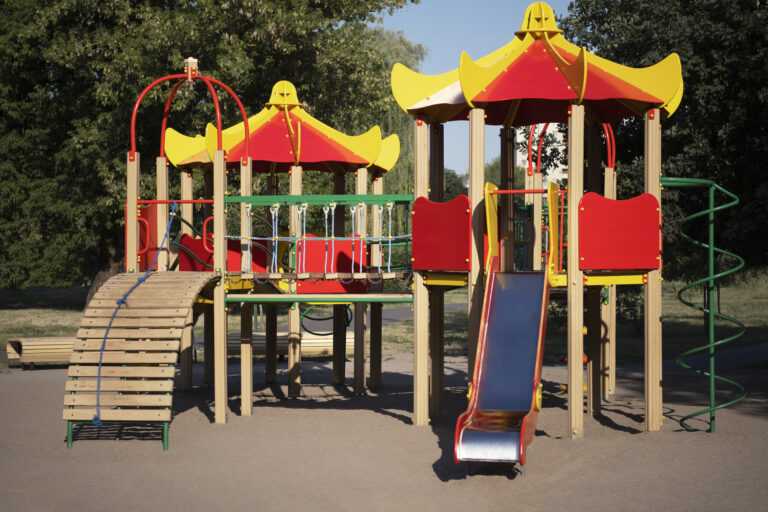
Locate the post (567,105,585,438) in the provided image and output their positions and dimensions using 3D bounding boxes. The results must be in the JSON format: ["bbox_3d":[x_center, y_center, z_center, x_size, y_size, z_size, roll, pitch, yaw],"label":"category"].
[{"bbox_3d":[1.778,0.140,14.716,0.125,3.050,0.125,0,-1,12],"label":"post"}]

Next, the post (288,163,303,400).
[{"bbox_3d":[-0.981,0.299,17.680,0.108,2.569,0.108,0,0,-11],"label":"post"}]

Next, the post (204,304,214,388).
[{"bbox_3d":[-2.124,0.305,19.432,0.108,2.569,0.108,0,0,34],"label":"post"}]

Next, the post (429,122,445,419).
[{"bbox_3d":[0.513,0.142,15.508,0.108,2.868,0.108,0,0,34],"label":"post"}]

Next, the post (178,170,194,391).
[{"bbox_3d":[-2.302,0.302,18.584,0.108,2.569,0.108,0,0,-11],"label":"post"}]

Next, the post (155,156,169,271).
[{"bbox_3d":[-2.213,0.296,15.972,0.108,2.563,0.108,0,0,11],"label":"post"}]

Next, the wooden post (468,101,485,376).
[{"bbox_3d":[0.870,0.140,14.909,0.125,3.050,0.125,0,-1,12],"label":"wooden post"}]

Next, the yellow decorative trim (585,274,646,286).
[{"bbox_3d":[2.170,0.233,14.968,0.760,0.085,0.045,0,-1,-33],"label":"yellow decorative trim"}]

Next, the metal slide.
[{"bbox_3d":[0.980,0.825,12.872,0.520,1.422,2.185,0,0,10],"label":"metal slide"}]

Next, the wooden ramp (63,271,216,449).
[{"bbox_3d":[-2.181,0.900,14.841,0.950,1.530,2.300,0,-1,7],"label":"wooden ramp"}]

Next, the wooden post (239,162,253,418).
[{"bbox_3d":[-1.441,0.320,16.828,0.110,2.722,0.110,0,-1,11],"label":"wooden post"}]

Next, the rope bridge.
[{"bbox_3d":[-0.535,-0.188,16.263,1.900,0.840,0.920,0,-1,9],"label":"rope bridge"}]

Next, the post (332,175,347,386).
[{"bbox_3d":[-0.551,0.306,19.727,0.108,2.569,0.108,0,0,34],"label":"post"}]

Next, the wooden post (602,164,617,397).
[{"bbox_3d":[2.689,0.338,19.198,0.110,2.750,0.110,0,-1,12],"label":"wooden post"}]

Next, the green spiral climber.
[{"bbox_3d":[2.860,0.432,14.399,0.780,2.280,0.650,0,0,12],"label":"green spiral climber"}]

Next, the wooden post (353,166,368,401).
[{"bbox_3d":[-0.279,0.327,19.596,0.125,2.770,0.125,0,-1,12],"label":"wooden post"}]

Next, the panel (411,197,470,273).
[{"bbox_3d":[0.548,-0.212,15.259,0.040,0.740,1.000,0,-1,-33],"label":"panel"}]

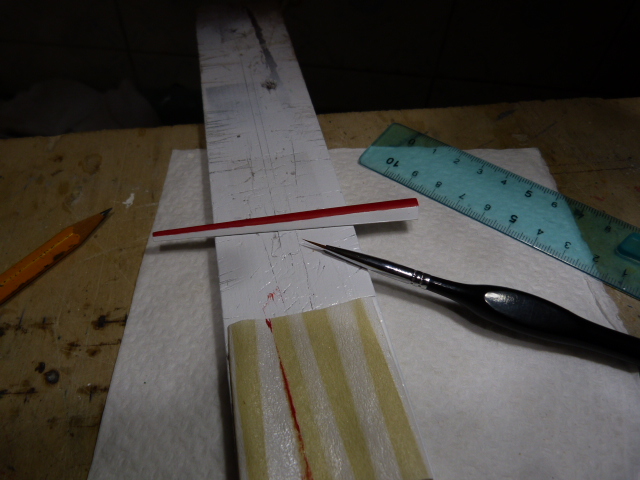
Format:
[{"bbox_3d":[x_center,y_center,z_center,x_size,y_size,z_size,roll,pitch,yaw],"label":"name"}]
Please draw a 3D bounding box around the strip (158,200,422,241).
[{"bbox_3d":[-0.010,-0.007,0.149,0.086,0.006,0.004,-5,53,-7],"label":"strip"}]

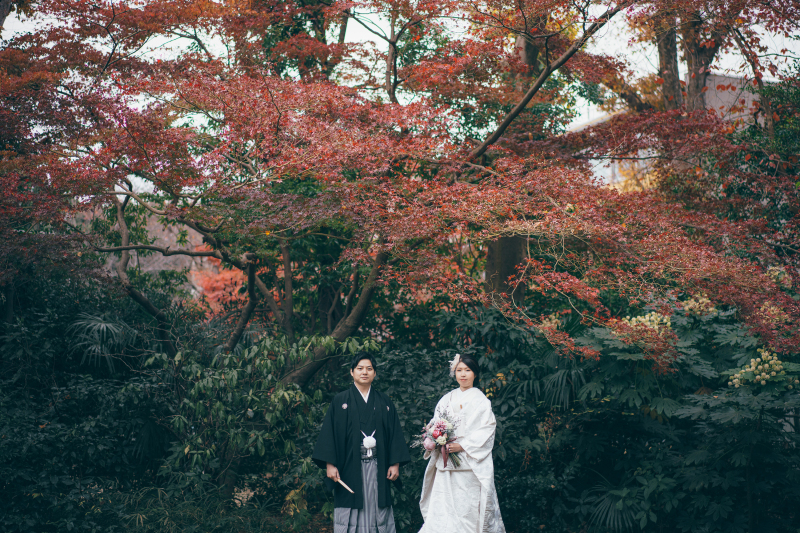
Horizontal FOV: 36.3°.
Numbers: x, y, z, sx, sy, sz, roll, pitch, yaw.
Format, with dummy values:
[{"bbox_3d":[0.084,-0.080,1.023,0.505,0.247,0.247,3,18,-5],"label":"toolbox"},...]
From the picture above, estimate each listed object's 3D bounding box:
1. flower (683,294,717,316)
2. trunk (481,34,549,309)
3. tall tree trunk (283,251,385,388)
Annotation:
[{"bbox_3d":[2.598,0.338,10.600,0.290,0.190,0.260,0,-5,0],"label":"flower"},{"bbox_3d":[1.300,-1.123,14.000,0.720,3.300,0.600,0,-5,0],"label":"trunk"},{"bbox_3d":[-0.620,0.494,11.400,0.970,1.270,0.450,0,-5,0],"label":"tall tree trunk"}]

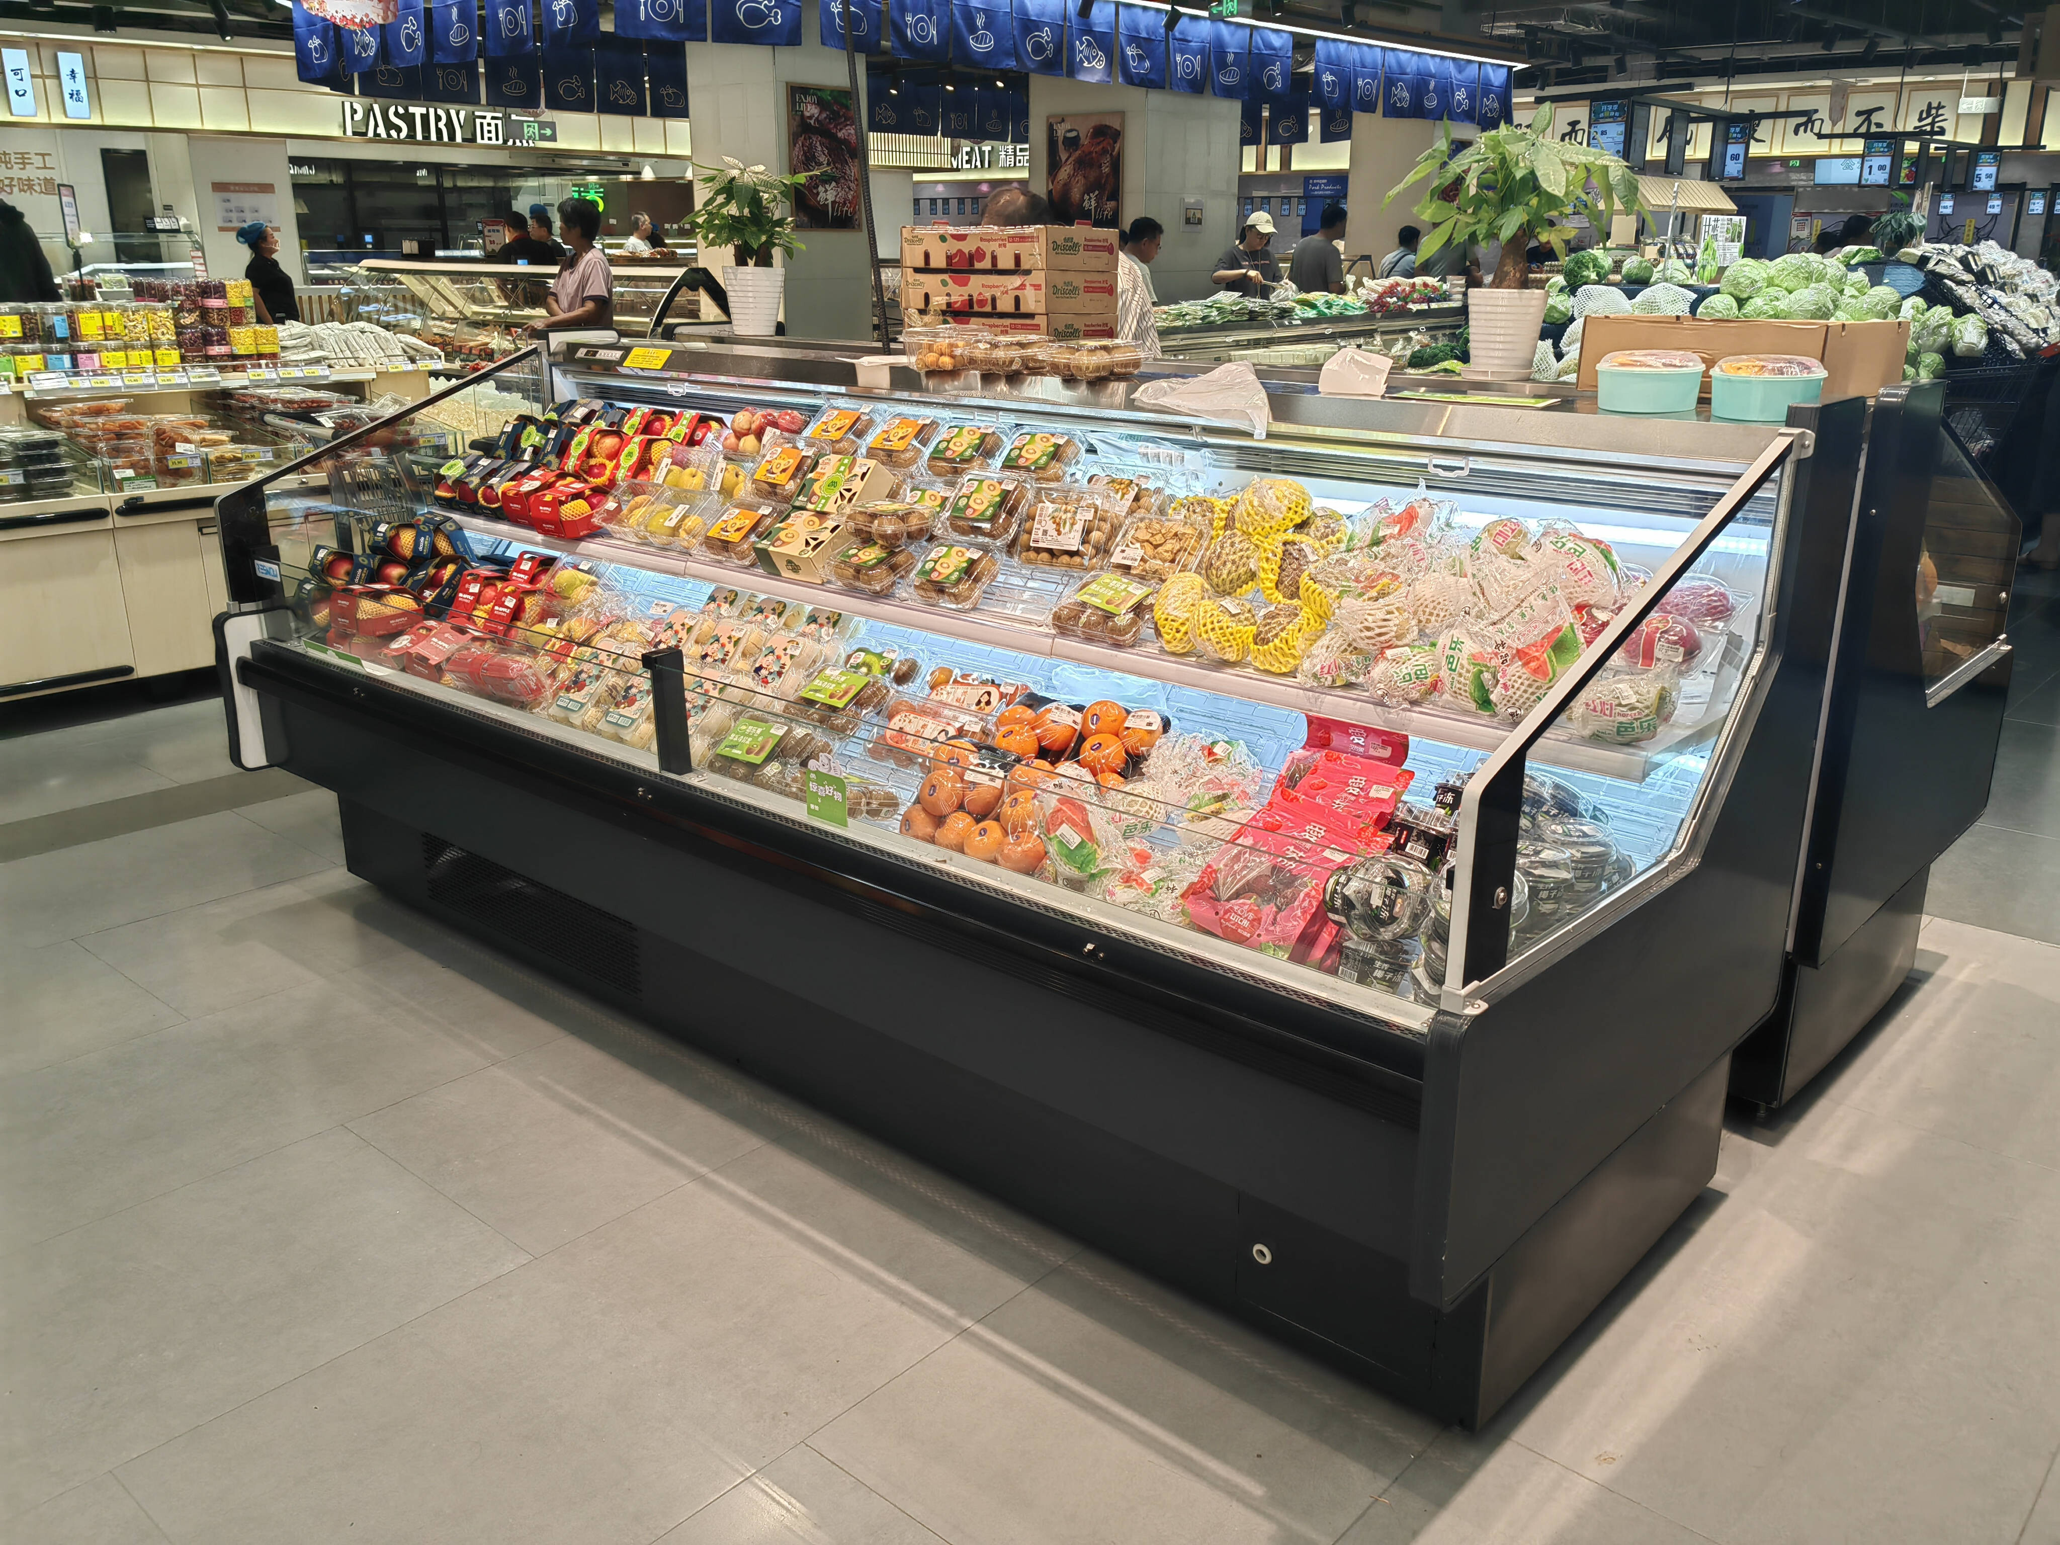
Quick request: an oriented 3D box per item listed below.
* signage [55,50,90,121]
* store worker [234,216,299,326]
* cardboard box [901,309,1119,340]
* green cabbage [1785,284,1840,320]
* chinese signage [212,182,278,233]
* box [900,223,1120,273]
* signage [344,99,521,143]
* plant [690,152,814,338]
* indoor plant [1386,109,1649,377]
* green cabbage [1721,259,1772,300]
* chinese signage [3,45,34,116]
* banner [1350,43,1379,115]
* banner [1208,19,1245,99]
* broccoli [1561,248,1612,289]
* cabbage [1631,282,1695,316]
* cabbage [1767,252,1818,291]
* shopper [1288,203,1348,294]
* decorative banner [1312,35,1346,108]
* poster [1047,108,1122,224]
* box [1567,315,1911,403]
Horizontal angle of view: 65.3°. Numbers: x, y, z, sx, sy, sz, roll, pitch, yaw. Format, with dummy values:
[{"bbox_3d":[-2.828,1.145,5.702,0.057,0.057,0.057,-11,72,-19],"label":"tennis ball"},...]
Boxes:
[{"bbox_3d":[-7.926,-5.680,13.300,0.172,0.504,0.060,-10,20,-30],"label":"signage"},{"bbox_3d":[-4.639,-2.564,10.015,0.360,1.658,0.460,-4,18,-14],"label":"store worker"},{"bbox_3d":[-0.049,-1.042,3.805,0.448,0.097,0.253,15,23,39],"label":"cardboard box"},{"bbox_3d":[3.334,-2.007,6.850,0.220,0.175,0.210,8,19,24],"label":"green cabbage"},{"bbox_3d":[-7.239,-5.217,14.842,0.578,0.437,0.020,-14,23,-39],"label":"chinese signage"},{"bbox_3d":[-0.042,-1.204,3.693,0.393,0.095,0.301,12,20,32],"label":"box"},{"bbox_3d":[-6.007,-6.612,16.427,2.030,0.313,0.100,-16,24,-41],"label":"signage"},{"bbox_3d":[-0.734,-1.374,4.201,0.324,0.448,0.307,-2,17,-9],"label":"plant"},{"bbox_3d":[0.876,-0.946,2.892,0.456,0.462,0.420,5,18,15],"label":"indoor plant"},{"bbox_3d":[3.120,-2.152,7.000,0.215,0.180,0.210,8,19,22],"label":"green cabbage"},{"bbox_3d":[-8.734,-5.960,13.895,0.191,0.531,0.080,-16,24,-41],"label":"chinese signage"},{"bbox_3d":[2.510,-5.172,12.005,0.376,0.468,0.030,-14,23,-39],"label":"banner"},{"bbox_3d":[1.375,-4.891,11.047,0.385,0.481,0.030,-14,23,-39],"label":"banner"},{"bbox_3d":[2.284,-2.069,6.600,0.190,0.165,0.180,6,18,17],"label":"broccoli"},{"bbox_3d":[2.601,-1.930,6.600,0.250,0.200,0.230,7,18,20],"label":"cabbage"},{"bbox_3d":[3.405,-2.222,7.152,0.215,0.190,0.210,8,19,23],"label":"cabbage"},{"bbox_3d":[1.615,-2.356,9.319,0.360,1.780,0.500,-12,21,-33],"label":"shopper"},{"bbox_3d":[2.213,-5.104,11.753,0.407,0.458,0.030,-14,23,-39],"label":"decorative banner"},{"bbox_3d":[0.392,-4.245,11.350,0.671,0.763,0.030,14,22,37],"label":"poster"},{"bbox_3d":[1.253,-0.730,2.809,0.396,0.118,0.450,16,23,40],"label":"box"}]

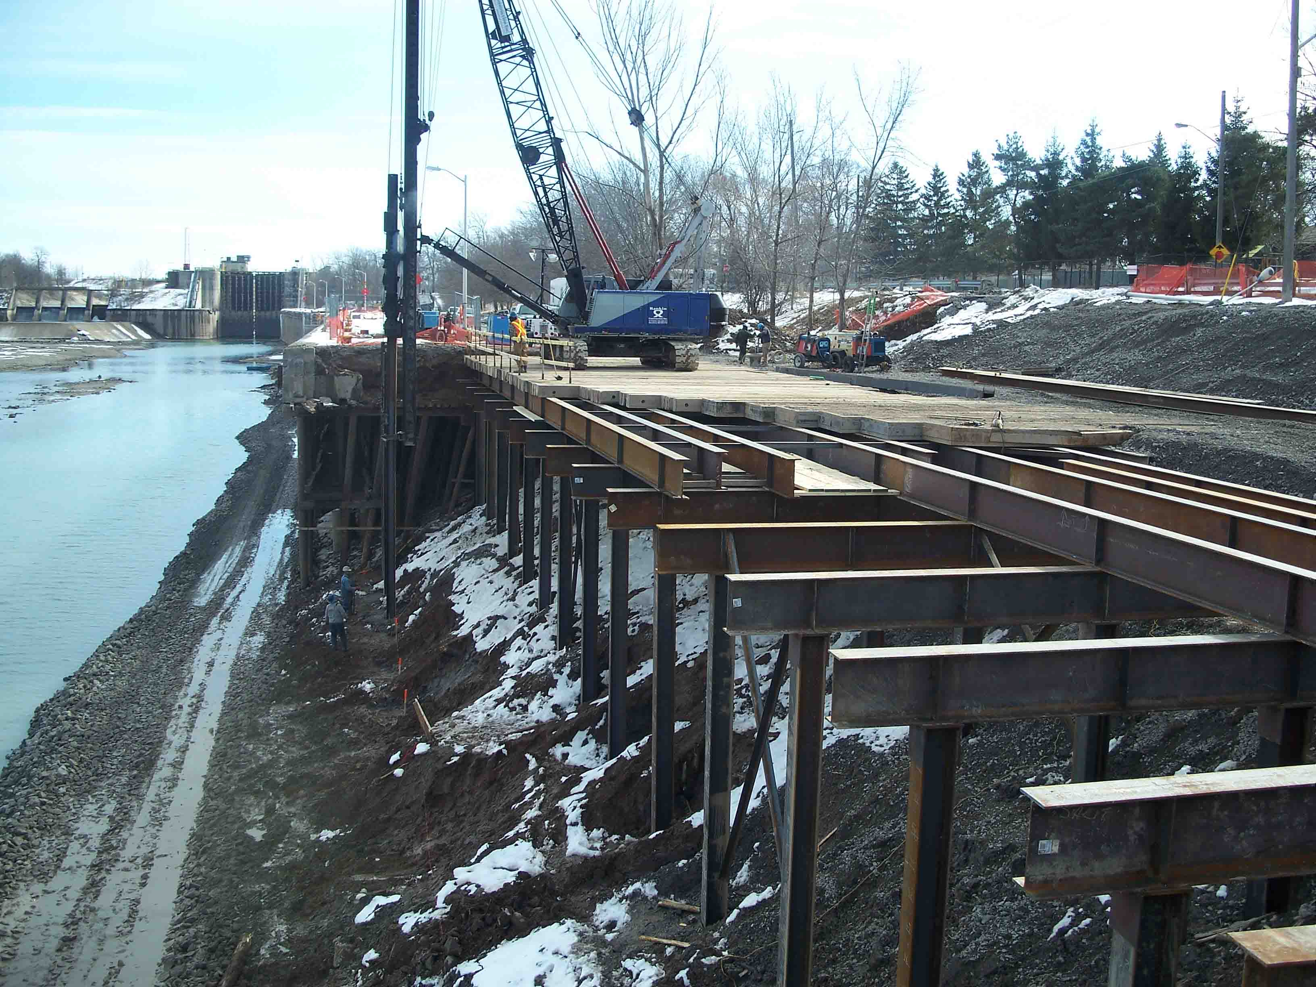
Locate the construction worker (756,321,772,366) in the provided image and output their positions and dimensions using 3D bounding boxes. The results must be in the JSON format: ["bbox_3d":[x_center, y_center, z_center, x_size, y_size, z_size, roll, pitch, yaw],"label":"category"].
[{"bbox_3d":[4.003,-5.640,53.200,0.500,1.670,0.500,1,8,-6],"label":"construction worker"}]

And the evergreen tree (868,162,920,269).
[{"bbox_3d":[20.160,-23.272,120.000,4.400,9.480,4.400,3,8,9],"label":"evergreen tree"}]

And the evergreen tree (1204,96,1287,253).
[{"bbox_3d":[33.405,-17.318,80.000,4.600,9.714,4.600,5,9,25],"label":"evergreen tree"}]

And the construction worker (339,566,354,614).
[{"bbox_3d":[-10.721,3.401,48.500,0.450,1.734,0.500,1,8,-6],"label":"construction worker"}]

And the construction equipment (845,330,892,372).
[{"bbox_3d":[7.569,-5.158,50.800,1.250,1.454,1.300,-4,10,-34],"label":"construction equipment"}]

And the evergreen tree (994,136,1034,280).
[{"bbox_3d":[26.245,-20.992,104.000,3.000,10.919,3.000,4,8,14],"label":"evergreen tree"}]

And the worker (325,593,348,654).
[{"bbox_3d":[-9.491,3.827,41.500,0.600,1.713,0.420,3,8,8],"label":"worker"}]

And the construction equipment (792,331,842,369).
[{"bbox_3d":[5.972,-5.382,52.600,1.200,1.347,1.500,-5,10,-39],"label":"construction equipment"}]

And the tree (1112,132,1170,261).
[{"bbox_3d":[30.898,-18.308,90.000,3.700,8.722,3.700,5,9,21],"label":"tree"}]

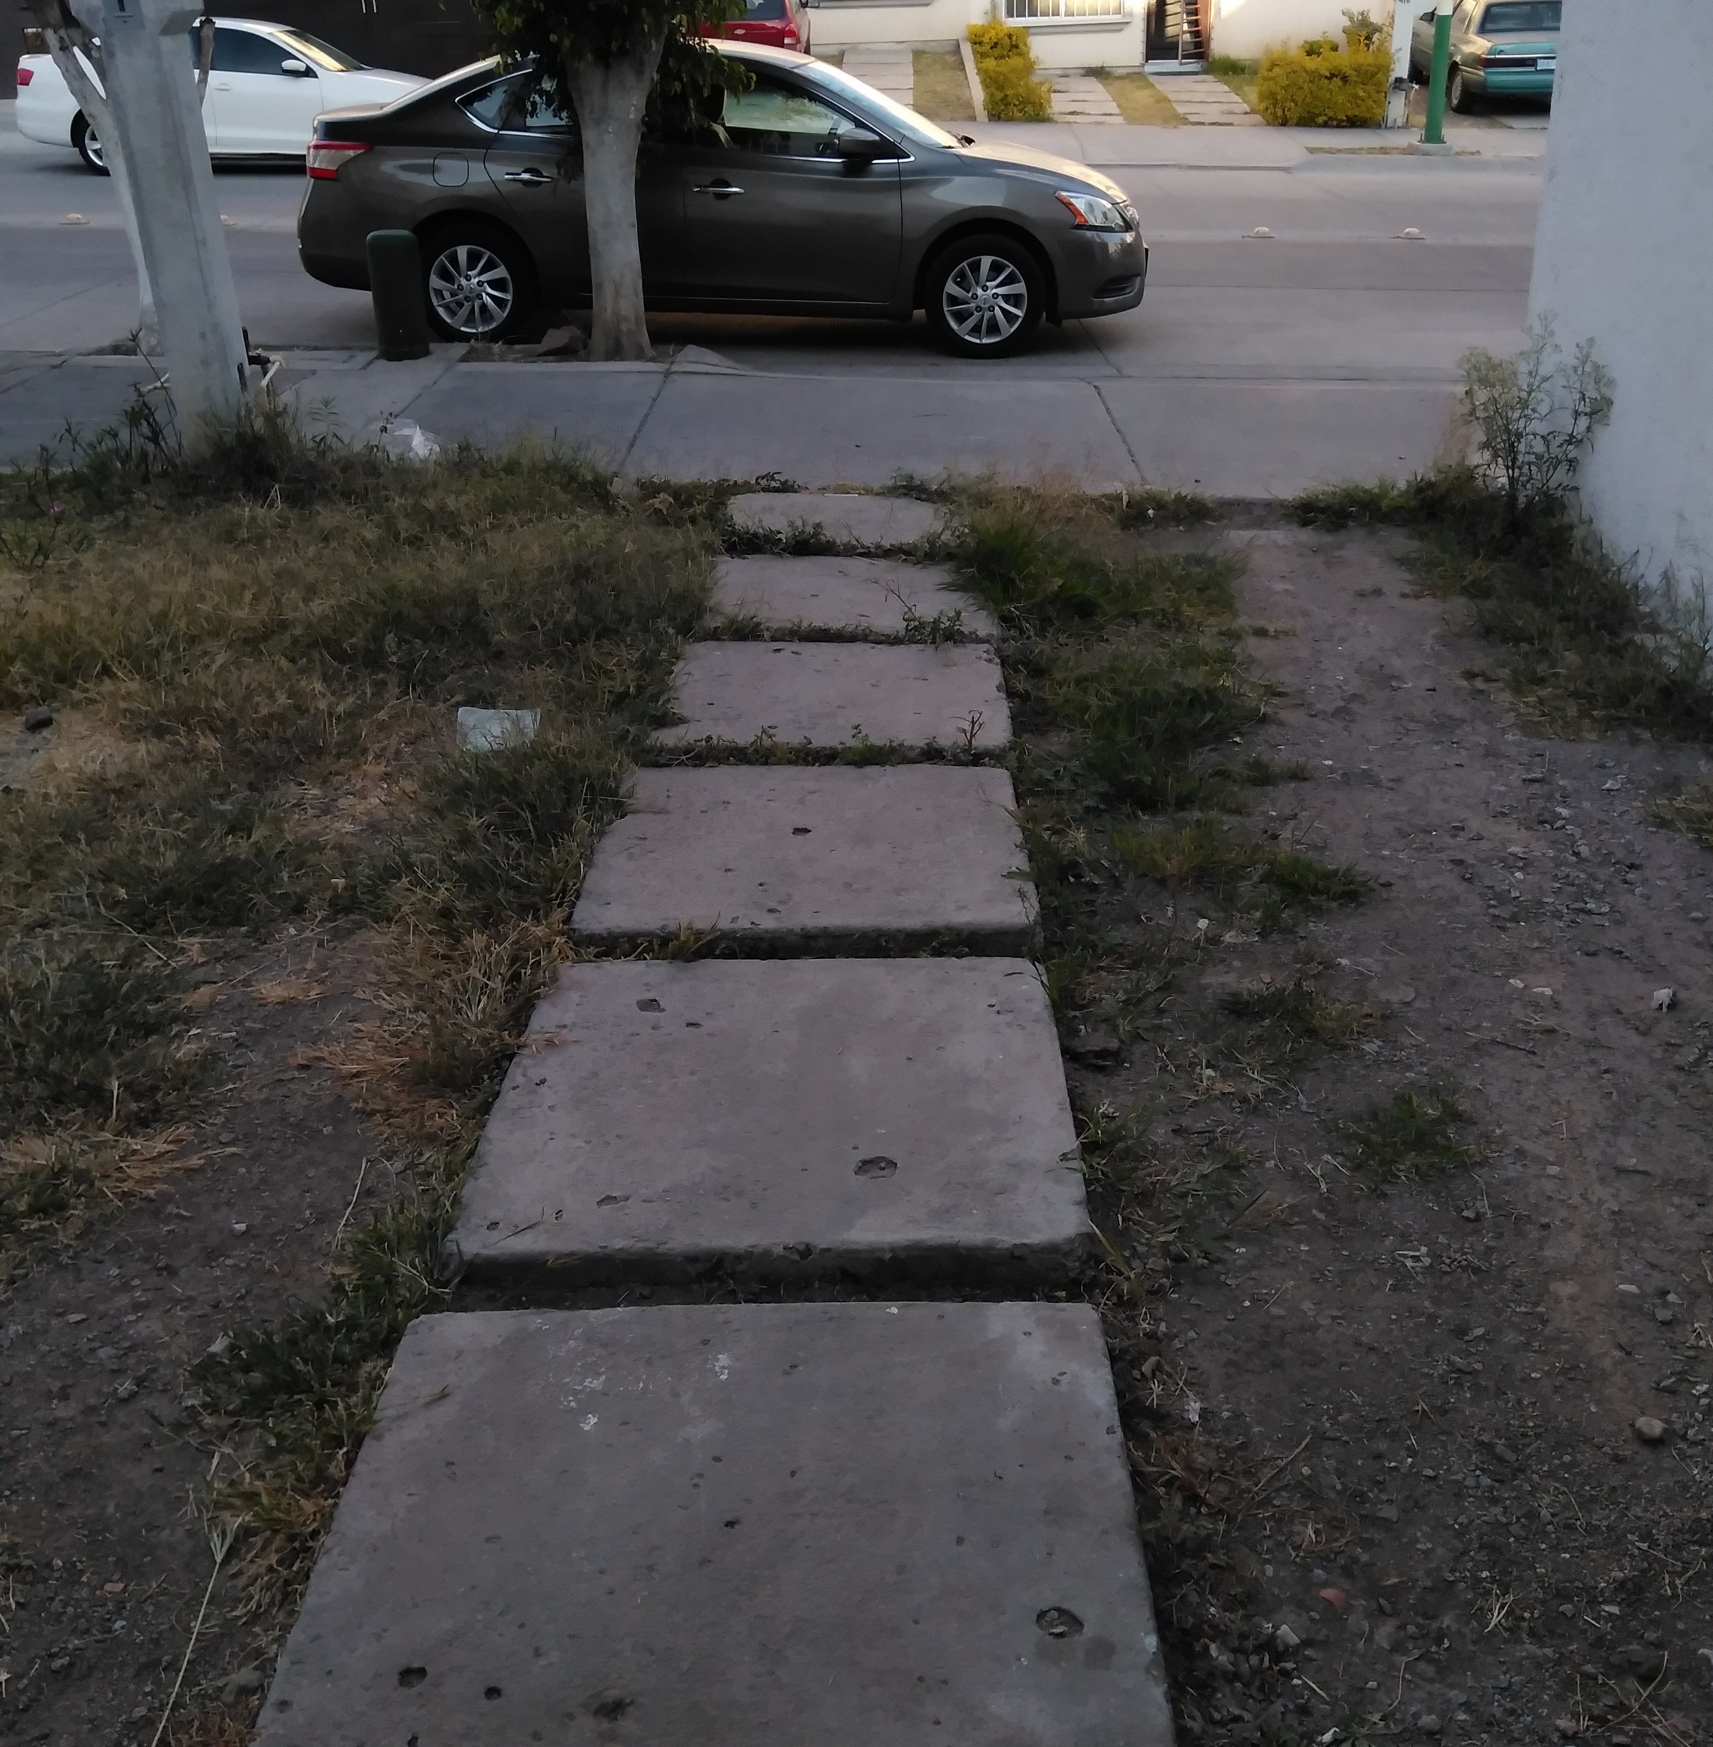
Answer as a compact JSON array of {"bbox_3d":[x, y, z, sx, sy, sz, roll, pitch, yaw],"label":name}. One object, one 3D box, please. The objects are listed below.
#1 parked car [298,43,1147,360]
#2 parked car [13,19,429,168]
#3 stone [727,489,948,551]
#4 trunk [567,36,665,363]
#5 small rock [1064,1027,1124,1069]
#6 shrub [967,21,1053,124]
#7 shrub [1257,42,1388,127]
[{"bbox_3d":[-0.667,-3.783,9.473,4.630,1.495,1.760,2,24,0],"label":"parked car"},{"bbox_3d":[-6.378,-8.099,17.981,4.620,1.455,1.780,2,24,0],"label":"parked car"},{"bbox_3d":[-0.065,-1.115,5.516,0.720,0.070,0.640,-1,25,0],"label":"stone"},{"bbox_3d":[-1.099,-3.124,7.993,0.400,1.371,0.360,-2,24,0],"label":"trunk"},{"bbox_3d":[0.343,0.254,2.482,0.080,0.040,0.055,-1,25,0],"label":"small rock"},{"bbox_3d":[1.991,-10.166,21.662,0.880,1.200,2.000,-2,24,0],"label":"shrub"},{"bbox_3d":[5.771,-9.780,21.265,1.520,0.930,1.050,-2,24,0],"label":"shrub"}]

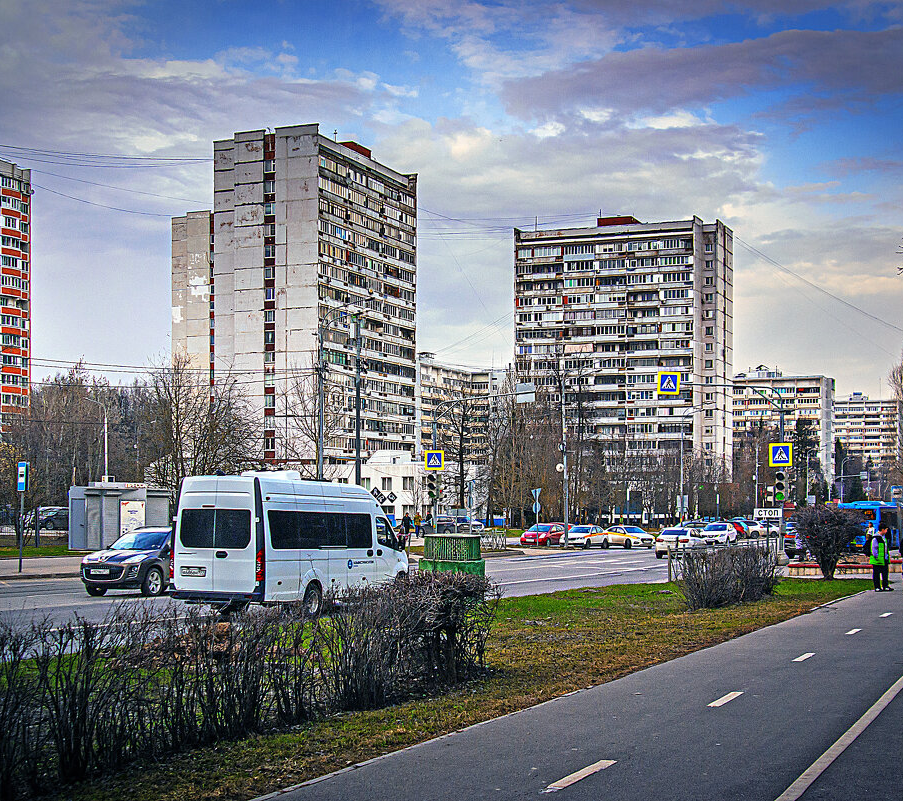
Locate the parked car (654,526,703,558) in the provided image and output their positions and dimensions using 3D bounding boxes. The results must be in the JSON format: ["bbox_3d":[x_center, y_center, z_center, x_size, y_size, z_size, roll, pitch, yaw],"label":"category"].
[{"bbox_3d":[11.163,6.952,67.853,1.760,1.490,4.410,-2,-5,21],"label":"parked car"}]

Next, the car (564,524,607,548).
[{"bbox_3d":[8.554,8.767,89.578,1.740,1.480,4.420,-2,-5,25],"label":"car"}]

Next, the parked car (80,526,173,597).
[{"bbox_3d":[-7.420,4.075,35.750,1.830,1.690,4.600,-2,-4,24],"label":"parked car"}]

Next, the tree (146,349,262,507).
[{"bbox_3d":[-12.430,2.250,70.067,6.200,9.600,6.000,1,-5,-10],"label":"tree"}]

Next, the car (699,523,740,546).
[{"bbox_3d":[18.500,9.212,97.000,1.820,1.630,4.450,-2,-4,25],"label":"car"}]

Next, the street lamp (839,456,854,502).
[{"bbox_3d":[57.381,13.719,202.572,1.900,11.200,0.900,-2,-5,24],"label":"street lamp"}]

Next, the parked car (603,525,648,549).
[{"bbox_3d":[11.470,8.767,89.578,1.750,1.480,4.420,2,-5,-19],"label":"parked car"}]

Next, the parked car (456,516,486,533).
[{"bbox_3d":[0.300,9.869,109.000,4.550,1.650,1.840,-3,-5,38],"label":"parked car"}]

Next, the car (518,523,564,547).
[{"bbox_3d":[5.950,8.644,90.000,1.740,1.500,4.400,-2,-4,27],"label":"car"}]

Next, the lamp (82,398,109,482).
[{"bbox_3d":[-22.405,4.002,87.983,1.800,8.400,0.300,-1,-5,14],"label":"lamp"}]

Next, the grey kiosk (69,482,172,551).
[{"bbox_3d":[-14.200,4.980,60.200,2.100,2.850,4.150,-3,-5,31],"label":"grey kiosk"}]

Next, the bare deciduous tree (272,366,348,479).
[{"bbox_3d":[-7.265,2.771,72.029,4.000,9.500,4.000,0,-5,-6],"label":"bare deciduous tree"}]

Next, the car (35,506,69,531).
[{"bbox_3d":[-29.200,8.858,104.500,1.820,1.650,4.500,-3,-5,40],"label":"car"}]

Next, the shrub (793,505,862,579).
[{"bbox_3d":[10.277,3.875,38.108,1.950,2.050,1.900,-1,-5,15],"label":"shrub"}]

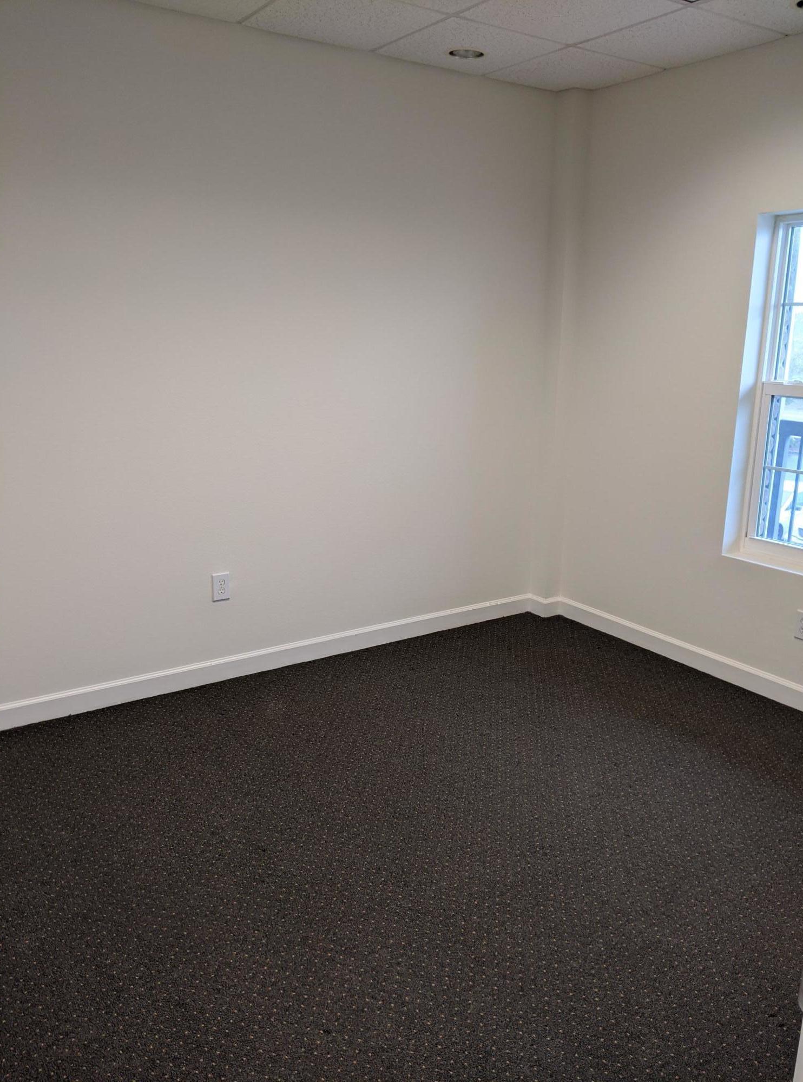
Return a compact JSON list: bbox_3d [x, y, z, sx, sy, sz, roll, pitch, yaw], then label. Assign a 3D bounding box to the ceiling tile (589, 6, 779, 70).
[{"bbox_3d":[1.120,-2.044,3.432,0.578,0.020,0.578,-9,18,-33],"label":"ceiling tile"}]

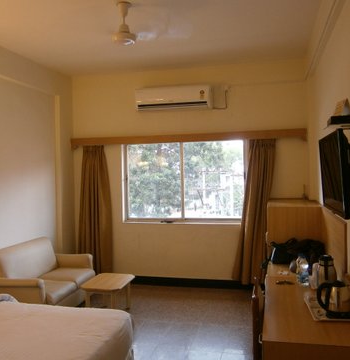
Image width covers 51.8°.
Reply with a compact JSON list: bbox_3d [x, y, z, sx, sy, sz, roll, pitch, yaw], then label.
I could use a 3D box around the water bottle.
[{"bbox_3d":[0.885,0.624,2.508,0.078,0.214,0.078,-1,2,15],"label":"water bottle"}]

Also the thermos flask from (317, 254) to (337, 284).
[{"bbox_3d":[1.005,0.609,2.362,0.120,0.237,0.125,0,2,25],"label":"thermos flask"}]

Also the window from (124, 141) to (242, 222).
[{"bbox_3d":[0.099,0.029,4.925,1.720,1.130,0.120,-1,2,15],"label":"window"}]

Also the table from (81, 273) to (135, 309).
[{"bbox_3d":[-0.753,1.316,4.019,0.477,0.384,0.496,-1,2,15],"label":"table"}]

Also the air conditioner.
[{"bbox_3d":[-0.008,-1.082,4.782,0.995,0.263,0.200,-1,2,15],"label":"air conditioner"}]

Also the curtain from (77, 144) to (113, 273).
[{"bbox_3d":[-1.124,0.437,5.128,0.580,1.875,0.140,-1,2,15],"label":"curtain"}]

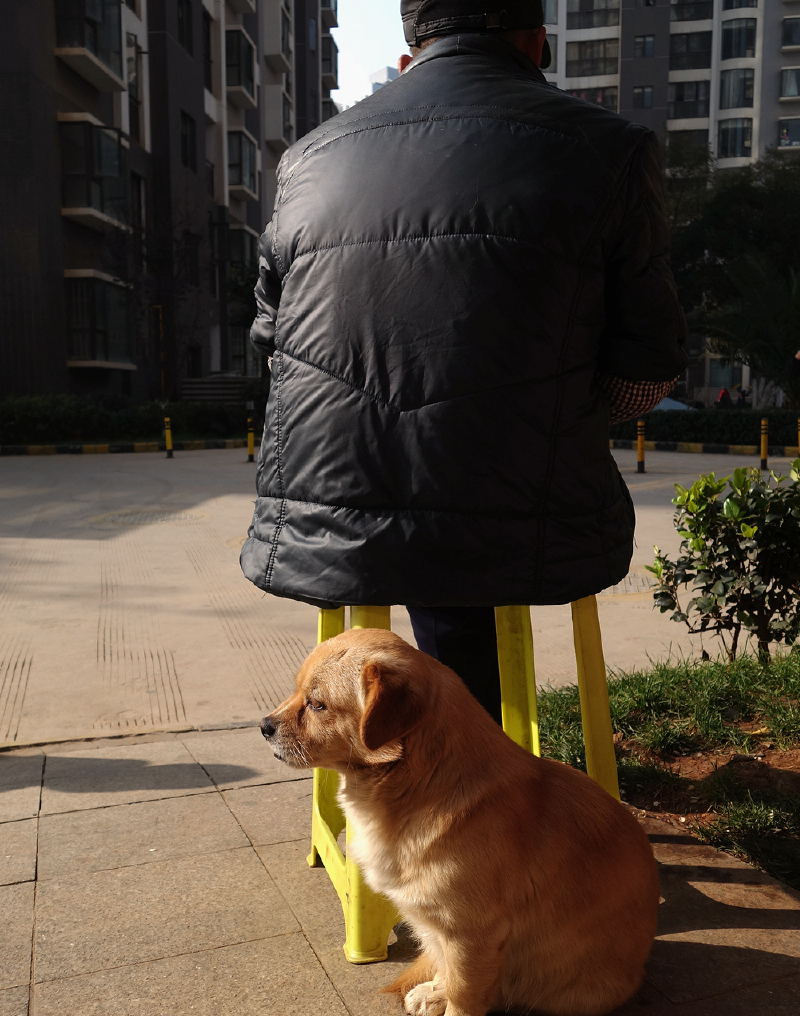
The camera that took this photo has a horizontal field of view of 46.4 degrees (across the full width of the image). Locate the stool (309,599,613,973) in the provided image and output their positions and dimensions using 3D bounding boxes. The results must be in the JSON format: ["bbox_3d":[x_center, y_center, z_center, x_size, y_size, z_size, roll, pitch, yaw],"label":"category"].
[{"bbox_3d":[0.077,0.309,1.316,0.385,0.460,0.320,-2,0,-14],"label":"stool"}]

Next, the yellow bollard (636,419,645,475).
[{"bbox_3d":[3.146,-0.804,12.200,0.096,0.710,0.096,0,6,0],"label":"yellow bollard"}]

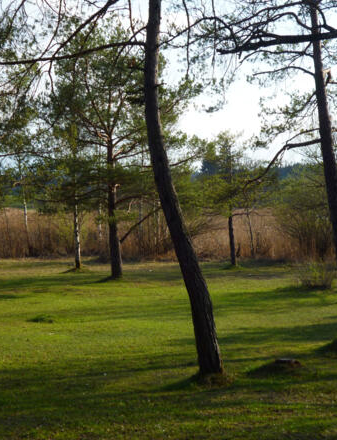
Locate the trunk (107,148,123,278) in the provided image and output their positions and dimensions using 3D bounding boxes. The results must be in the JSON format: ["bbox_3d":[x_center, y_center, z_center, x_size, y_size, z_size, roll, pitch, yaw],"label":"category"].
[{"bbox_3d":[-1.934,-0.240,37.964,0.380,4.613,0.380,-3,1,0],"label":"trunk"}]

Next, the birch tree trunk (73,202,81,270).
[{"bbox_3d":[-3.659,0.654,42.979,0.210,2.719,0.210,-2,1,0],"label":"birch tree trunk"}]

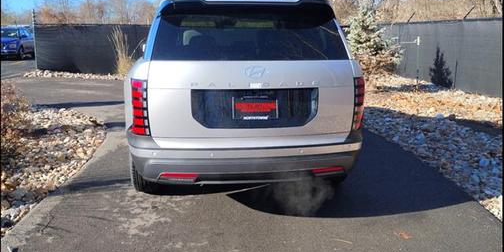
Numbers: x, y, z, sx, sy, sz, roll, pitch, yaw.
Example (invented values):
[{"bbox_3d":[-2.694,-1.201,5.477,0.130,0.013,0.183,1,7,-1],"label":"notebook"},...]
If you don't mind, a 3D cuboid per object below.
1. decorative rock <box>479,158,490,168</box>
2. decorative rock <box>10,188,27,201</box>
[{"bbox_3d":[2.330,0.367,4.100,0.120,0.090,0.110,0,14,0],"label":"decorative rock"},{"bbox_3d":[-1.960,0.570,3.420,0.130,0.100,0.120,0,14,0],"label":"decorative rock"}]

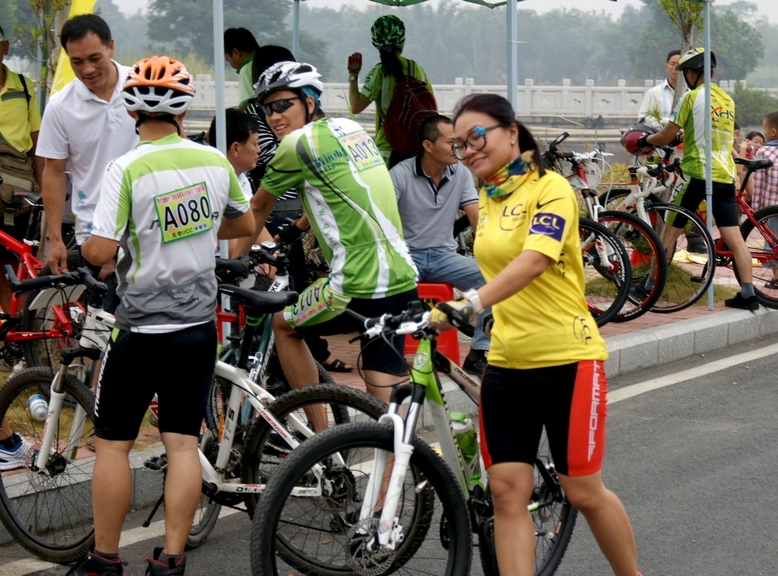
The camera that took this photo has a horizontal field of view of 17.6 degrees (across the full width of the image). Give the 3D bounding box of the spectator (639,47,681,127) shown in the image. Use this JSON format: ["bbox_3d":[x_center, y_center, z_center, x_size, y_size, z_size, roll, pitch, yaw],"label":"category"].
[{"bbox_3d":[2.281,-1.089,20.200,0.520,1.650,0.330,-1,5,-9],"label":"spectator"}]

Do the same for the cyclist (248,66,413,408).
[{"bbox_3d":[-0.219,0.013,9.600,0.820,1.700,0.580,4,7,41],"label":"cyclist"}]

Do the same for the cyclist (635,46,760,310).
[{"bbox_3d":[1.996,-0.717,16.150,0.780,1.650,0.620,4,7,41],"label":"cyclist"}]

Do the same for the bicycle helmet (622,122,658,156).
[{"bbox_3d":[1.629,-0.969,16.257,0.270,0.200,0.210,1,5,18],"label":"bicycle helmet"}]

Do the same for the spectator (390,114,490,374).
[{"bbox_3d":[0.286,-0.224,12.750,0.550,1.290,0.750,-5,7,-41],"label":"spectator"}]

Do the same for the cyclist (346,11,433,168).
[{"bbox_3d":[0.021,-0.869,15.977,0.580,1.720,0.480,-2,6,-22],"label":"cyclist"}]

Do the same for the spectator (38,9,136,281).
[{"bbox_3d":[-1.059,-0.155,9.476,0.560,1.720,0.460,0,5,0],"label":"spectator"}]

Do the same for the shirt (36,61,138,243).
[{"bbox_3d":[-1.050,-0.504,9.396,0.530,0.690,0.320,0,5,0],"label":"shirt"}]

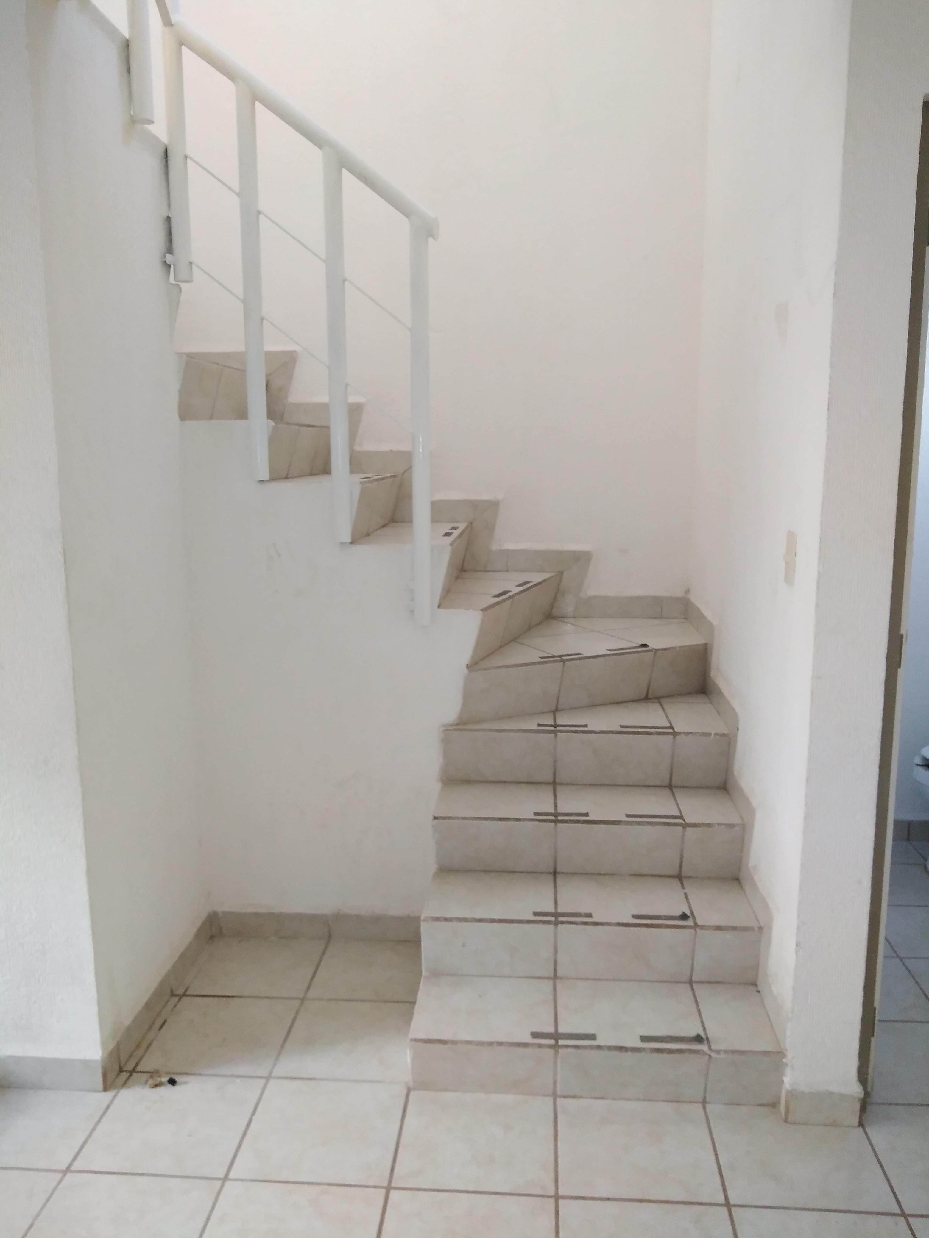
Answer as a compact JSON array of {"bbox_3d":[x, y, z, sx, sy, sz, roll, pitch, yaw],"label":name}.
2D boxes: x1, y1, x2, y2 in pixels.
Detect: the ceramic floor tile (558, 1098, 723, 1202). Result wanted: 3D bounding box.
[{"bbox_3d":[0.361,1.121,1.978,0.328,0.012,0.312,0,10,4],"label":"ceramic floor tile"}]

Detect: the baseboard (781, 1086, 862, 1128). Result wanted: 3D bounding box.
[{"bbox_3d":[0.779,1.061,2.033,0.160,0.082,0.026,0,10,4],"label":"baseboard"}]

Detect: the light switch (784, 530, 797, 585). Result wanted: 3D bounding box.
[{"bbox_3d":[0.732,-0.136,2.084,0.017,0.117,0.077,1,8,6],"label":"light switch"}]

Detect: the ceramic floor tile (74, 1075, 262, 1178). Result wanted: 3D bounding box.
[{"bbox_3d":[-0.635,1.114,2.055,0.328,0.012,0.315,0,10,4],"label":"ceramic floor tile"}]

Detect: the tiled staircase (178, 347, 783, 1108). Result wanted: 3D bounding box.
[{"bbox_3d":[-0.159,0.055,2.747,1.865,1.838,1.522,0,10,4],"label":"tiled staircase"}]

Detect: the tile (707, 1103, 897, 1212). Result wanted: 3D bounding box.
[{"bbox_3d":[0.693,1.122,1.954,0.328,0.012,0.315,0,10,4],"label":"tile"}]

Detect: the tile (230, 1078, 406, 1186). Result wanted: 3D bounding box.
[{"bbox_3d":[-0.303,1.116,2.030,0.328,0.012,0.315,0,10,4],"label":"tile"}]

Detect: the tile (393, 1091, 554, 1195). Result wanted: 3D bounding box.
[{"bbox_3d":[0.029,1.118,2.003,0.328,0.012,0.312,0,10,4],"label":"tile"}]

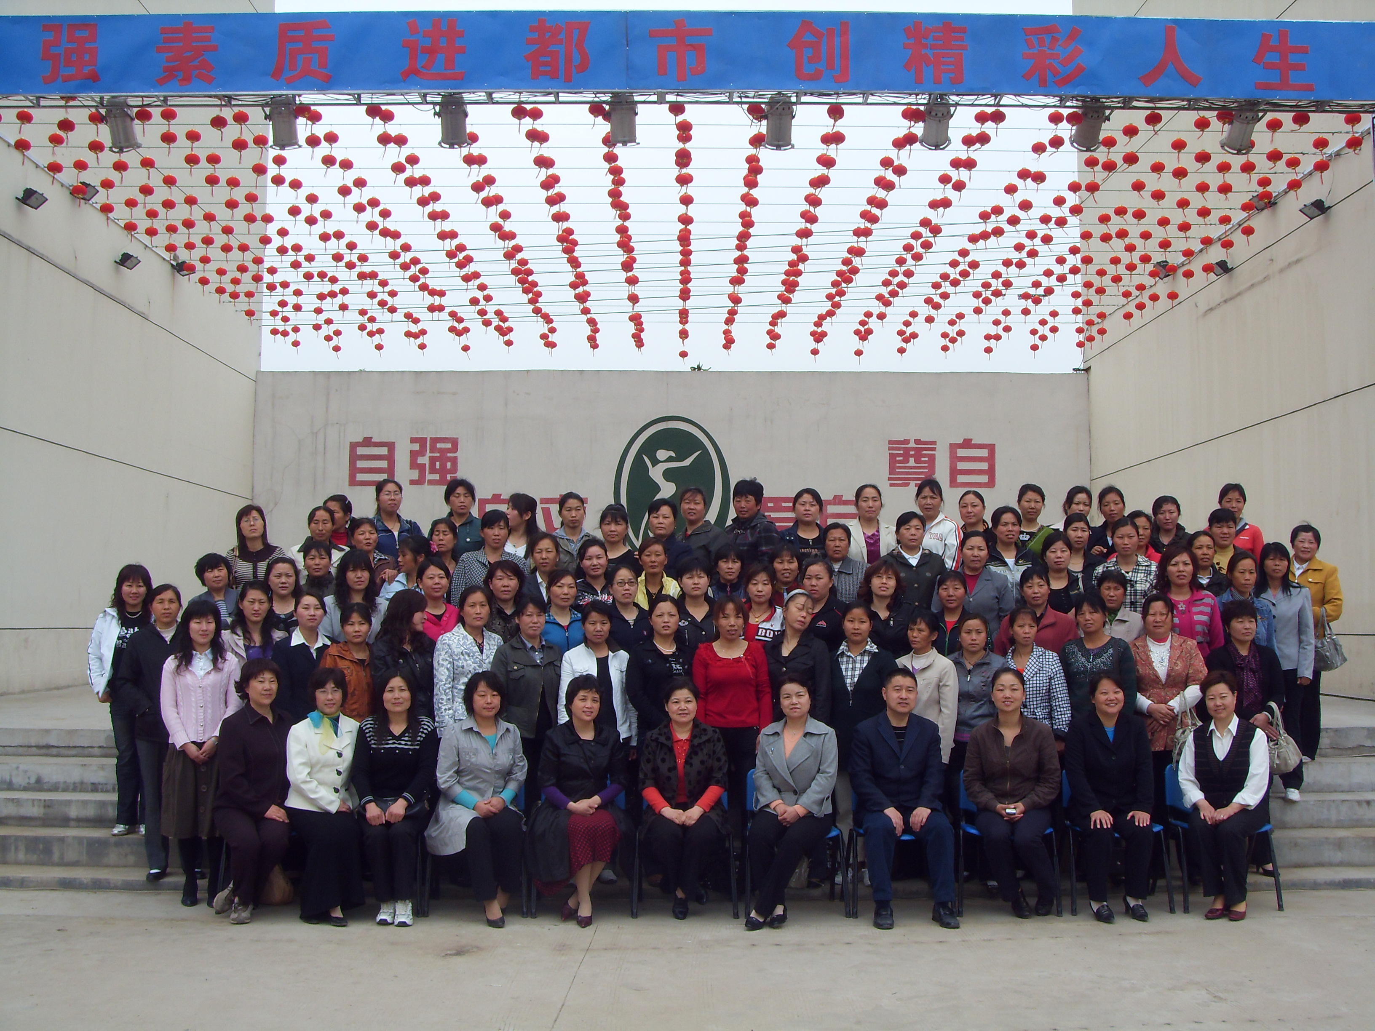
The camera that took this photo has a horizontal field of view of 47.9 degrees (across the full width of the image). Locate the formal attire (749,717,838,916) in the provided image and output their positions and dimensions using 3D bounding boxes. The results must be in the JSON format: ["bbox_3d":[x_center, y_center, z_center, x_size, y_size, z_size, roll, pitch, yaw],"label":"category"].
[{"bbox_3d":[0.545,1.527,7.974,0.480,0.960,0.640,0,-4,5],"label":"formal attire"}]

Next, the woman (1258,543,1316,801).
[{"bbox_3d":[3.641,0.957,9.437,0.420,1.568,0.300,-1,-4,16],"label":"woman"}]

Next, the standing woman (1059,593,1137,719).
[{"bbox_3d":[2.383,1.261,9.008,0.460,1.614,0.290,-1,-4,10],"label":"standing woman"}]

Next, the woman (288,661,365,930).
[{"bbox_3d":[-1.883,1.430,8.048,0.440,1.270,0.660,1,-4,-18],"label":"woman"}]

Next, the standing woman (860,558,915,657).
[{"bbox_3d":[1.220,1.087,9.403,0.460,1.659,0.290,0,-4,4],"label":"standing woman"}]

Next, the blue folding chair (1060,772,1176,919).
[{"bbox_3d":[2.244,1.685,8.204,0.510,0.755,0.540,0,-4,0],"label":"blue folding chair"}]

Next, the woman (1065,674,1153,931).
[{"bbox_3d":[2.228,1.435,8.061,0.470,1.235,0.660,0,-4,5],"label":"woman"}]

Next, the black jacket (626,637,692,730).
[{"bbox_3d":[-0.159,1.034,8.980,0.430,0.660,0.280,1,-4,-10],"label":"black jacket"}]

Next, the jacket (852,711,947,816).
[{"bbox_3d":[1.108,1.314,8.176,0.520,0.560,0.400,0,-4,3],"label":"jacket"}]

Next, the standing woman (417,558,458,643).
[{"bbox_3d":[-1.520,1.093,9.345,0.440,1.630,0.280,0,-4,-6],"label":"standing woman"}]

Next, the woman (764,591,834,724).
[{"bbox_3d":[0.604,1.218,8.655,0.460,1.589,0.300,0,-4,3],"label":"woman"}]

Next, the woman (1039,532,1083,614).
[{"bbox_3d":[2.277,0.919,9.459,0.440,1.637,0.290,-1,-4,10],"label":"woman"}]

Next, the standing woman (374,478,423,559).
[{"bbox_3d":[-1.910,0.584,10.183,0.430,1.662,0.280,1,-4,-10],"label":"standing woman"}]

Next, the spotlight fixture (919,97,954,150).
[{"bbox_3d":[1.986,-3.132,12.342,0.250,0.260,0.390,0,-46,-2],"label":"spotlight fixture"}]

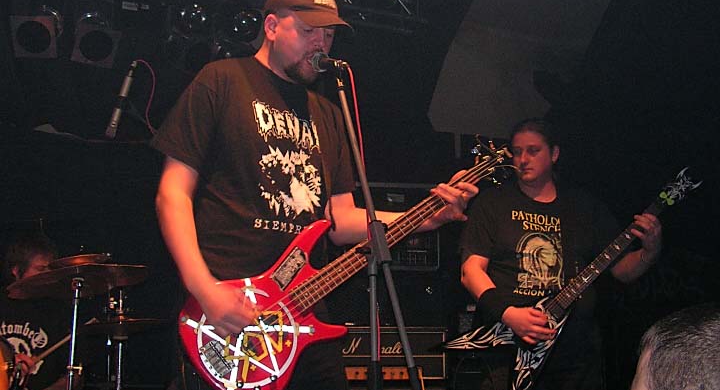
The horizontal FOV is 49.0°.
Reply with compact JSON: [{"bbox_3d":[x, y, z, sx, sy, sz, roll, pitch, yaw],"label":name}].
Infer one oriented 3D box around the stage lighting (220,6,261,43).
[{"bbox_3d":[-0.776,-1.113,5.150,0.250,0.250,0.280,6,24,-4],"label":"stage lighting"}]

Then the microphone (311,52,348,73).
[{"bbox_3d":[-0.077,-0.328,1.950,0.052,0.052,0.165,4,10,-29],"label":"microphone"}]

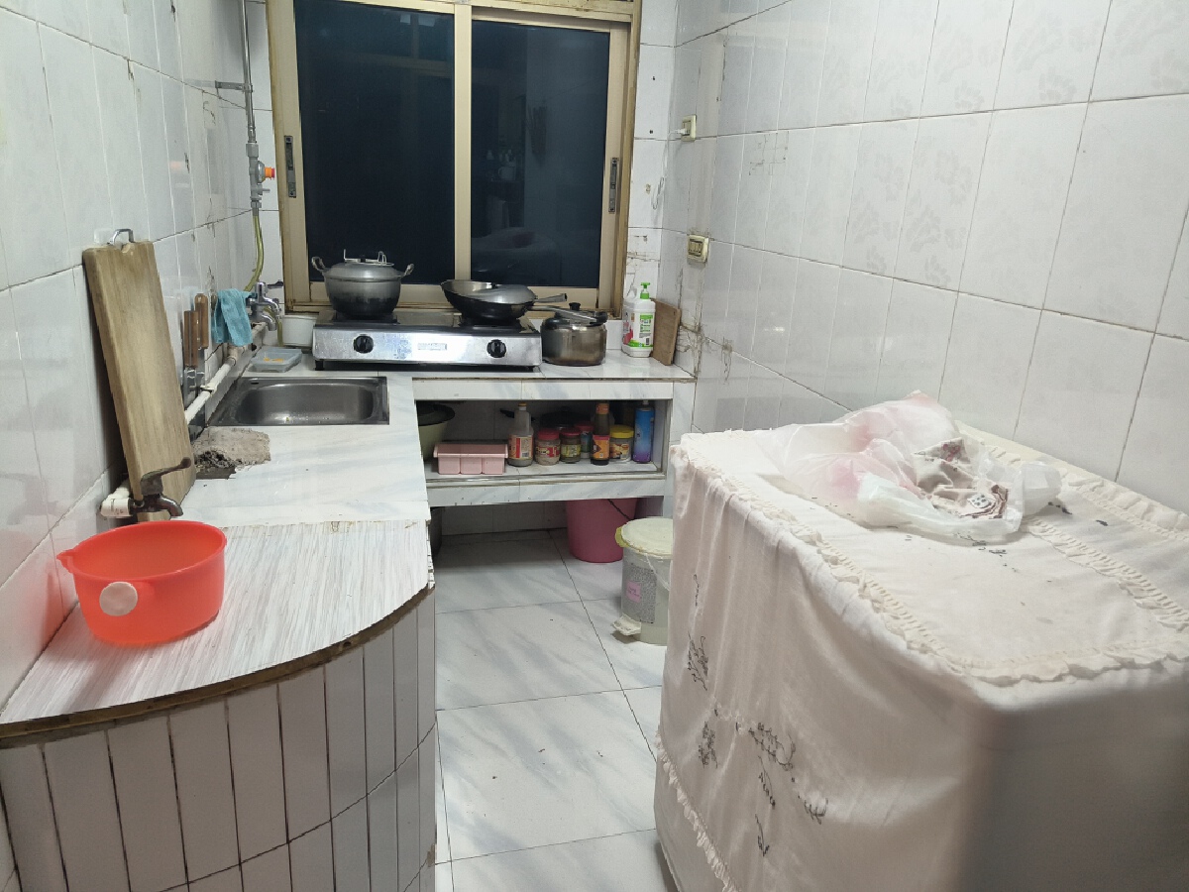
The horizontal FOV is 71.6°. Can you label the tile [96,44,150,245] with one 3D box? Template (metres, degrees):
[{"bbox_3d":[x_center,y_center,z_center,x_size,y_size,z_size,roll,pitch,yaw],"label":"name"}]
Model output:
[{"bbox_3d":[-0.767,-0.472,1.334,0.010,0.298,0.200,-1,18,-14],"label":"tile"}]

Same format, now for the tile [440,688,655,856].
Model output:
[{"bbox_3d":[-0.104,0.751,1.943,0.500,0.010,0.500,-1,18,-14],"label":"tile"}]

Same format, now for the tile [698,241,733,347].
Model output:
[{"bbox_3d":[0.383,-0.476,2.541,0.012,0.300,0.200,-2,18,-14],"label":"tile"}]

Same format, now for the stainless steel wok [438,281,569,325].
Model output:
[{"bbox_3d":[-0.313,-0.487,2.777,0.405,0.120,0.320,-2,18,-14],"label":"stainless steel wok"}]

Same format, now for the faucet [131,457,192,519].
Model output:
[{"bbox_3d":[-0.615,0.060,1.175,0.088,0.092,0.038,-2,18,-14],"label":"faucet"}]

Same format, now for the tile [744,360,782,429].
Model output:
[{"bbox_3d":[0.458,-0.066,2.244,0.010,0.298,0.200,-2,18,-14],"label":"tile"}]

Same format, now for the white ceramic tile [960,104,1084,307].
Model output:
[{"bbox_3d":[0.677,-0.380,1.312,0.010,0.297,0.199,-2,18,-14],"label":"white ceramic tile"}]

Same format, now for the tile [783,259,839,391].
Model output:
[{"bbox_3d":[0.522,-0.287,1.969,0.010,0.298,0.200,-2,18,-14],"label":"tile"}]

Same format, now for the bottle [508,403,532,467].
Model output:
[{"bbox_3d":[-0.250,-0.043,2.803,0.085,0.216,0.085,1,18,-5],"label":"bottle"}]

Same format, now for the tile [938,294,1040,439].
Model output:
[{"bbox_3d":[0.673,-0.100,1.425,0.012,0.300,0.200,-2,18,-14],"label":"tile"}]

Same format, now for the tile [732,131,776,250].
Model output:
[{"bbox_3d":[0.440,-0.694,2.246,0.010,0.298,0.200,-2,18,-14],"label":"tile"}]

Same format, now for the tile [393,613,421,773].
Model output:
[{"bbox_3d":[-0.286,0.365,1.239,0.012,0.243,0.061,10,19,20],"label":"tile"}]

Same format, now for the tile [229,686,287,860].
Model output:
[{"bbox_3d":[-0.419,0.406,1.022,0.060,0.240,0.009,-11,22,-37],"label":"tile"}]

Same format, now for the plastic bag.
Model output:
[{"bbox_3d":[0.433,-0.004,1.117,0.370,0.105,0.395,-2,18,-14],"label":"plastic bag"}]

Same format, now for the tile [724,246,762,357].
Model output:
[{"bbox_3d":[0.425,-0.410,2.336,0.012,0.300,0.200,-2,18,-14],"label":"tile"}]

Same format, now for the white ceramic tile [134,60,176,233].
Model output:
[{"bbox_3d":[-0.815,-0.534,1.518,0.010,0.298,0.200,-1,18,-14],"label":"white ceramic tile"}]

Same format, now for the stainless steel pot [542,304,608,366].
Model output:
[{"bbox_3d":[-0.062,-0.397,2.875,0.232,0.199,0.232,3,18,-2],"label":"stainless steel pot"}]

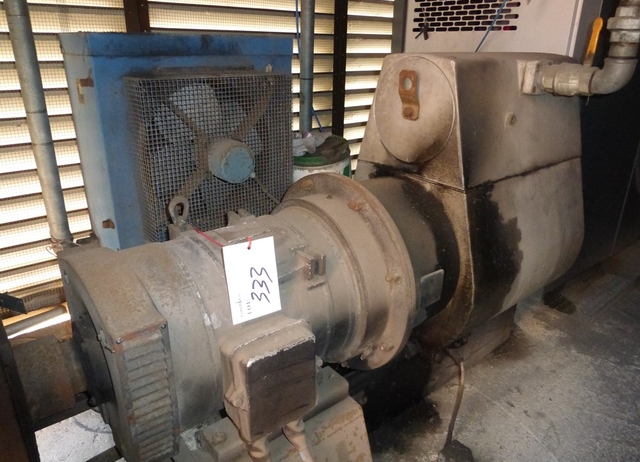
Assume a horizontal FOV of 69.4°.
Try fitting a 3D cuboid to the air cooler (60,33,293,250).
[{"bbox_3d":[-0.391,-0.289,1.580,0.676,0.691,0.408,-17,28,-38],"label":"air cooler"}]

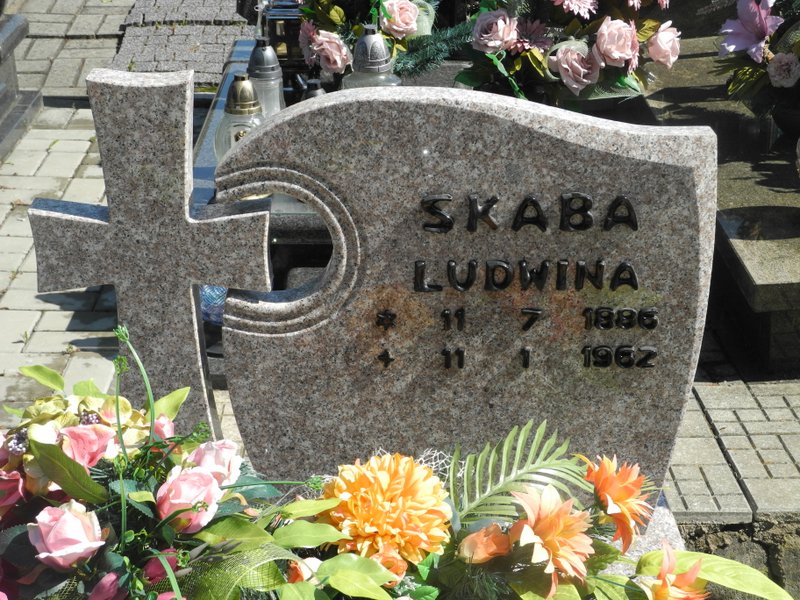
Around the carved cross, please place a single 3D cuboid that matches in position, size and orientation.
[{"bbox_3d":[-0.328,0.021,1.928,0.313,0.676,0.055,0,25,0],"label":"carved cross"}]

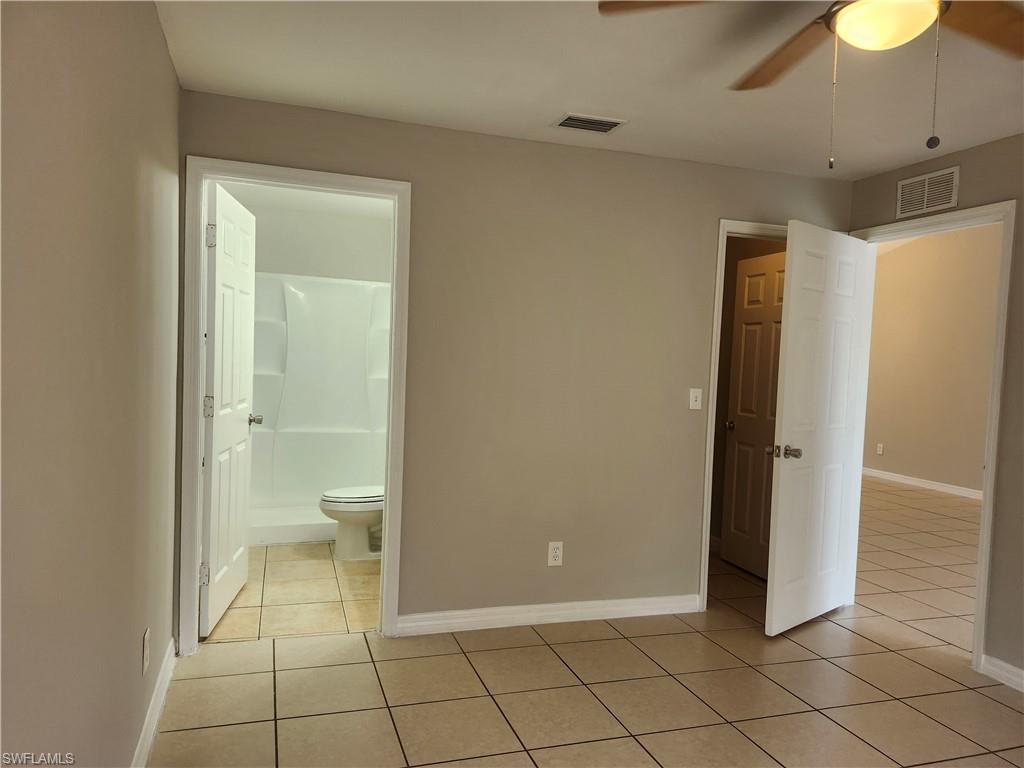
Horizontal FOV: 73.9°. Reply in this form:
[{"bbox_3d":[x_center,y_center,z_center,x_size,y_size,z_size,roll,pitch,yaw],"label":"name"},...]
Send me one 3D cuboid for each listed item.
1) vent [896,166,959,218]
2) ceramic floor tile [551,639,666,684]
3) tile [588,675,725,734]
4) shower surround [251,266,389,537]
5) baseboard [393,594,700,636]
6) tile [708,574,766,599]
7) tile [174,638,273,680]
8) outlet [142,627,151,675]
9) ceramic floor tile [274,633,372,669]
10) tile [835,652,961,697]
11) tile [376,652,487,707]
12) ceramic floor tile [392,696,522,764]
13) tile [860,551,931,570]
[{"bbox_3d":[2.094,-0.965,3.449,0.020,0.195,0.352,2,2,-18],"label":"vent"},{"bbox_3d":[0.433,1.251,3.076,0.400,0.010,0.400,2,2,-18],"label":"ceramic floor tile"},{"bbox_3d":[0.561,1.266,2.689,0.400,0.010,0.400,2,2,-18],"label":"tile"},{"bbox_3d":[-1.404,0.128,5.177,1.520,1.945,0.820,2,2,-18],"label":"shower surround"},{"bbox_3d":[0.245,1.171,3.480,1.643,0.113,0.015,2,2,-18],"label":"baseboard"},{"bbox_3d":[1.326,1.232,4.140,0.395,0.010,0.394,2,2,-17],"label":"tile"},{"bbox_3d":[-1.210,1.176,2.915,0.374,0.010,0.352,2,2,-17],"label":"tile"},{"bbox_3d":[-1.164,0.850,2.169,0.007,0.117,0.073,2,2,-17],"label":"outlet"},{"bbox_3d":[-0.836,1.186,3.028,0.394,0.010,0.343,2,2,-17],"label":"ceramic floor tile"},{"bbox_3d":[1.724,1.304,3.056,0.402,0.010,0.402,2,2,-18],"label":"tile"},{"bbox_3d":[-0.339,1.230,2.831,0.402,0.010,0.402,2,2,-18],"label":"tile"},{"bbox_3d":[-0.207,1.248,2.457,0.402,0.010,0.402,2,2,-18],"label":"ceramic floor tile"},{"bbox_3d":[2.754,1.281,4.936,0.402,0.010,0.402,2,2,-18],"label":"tile"}]

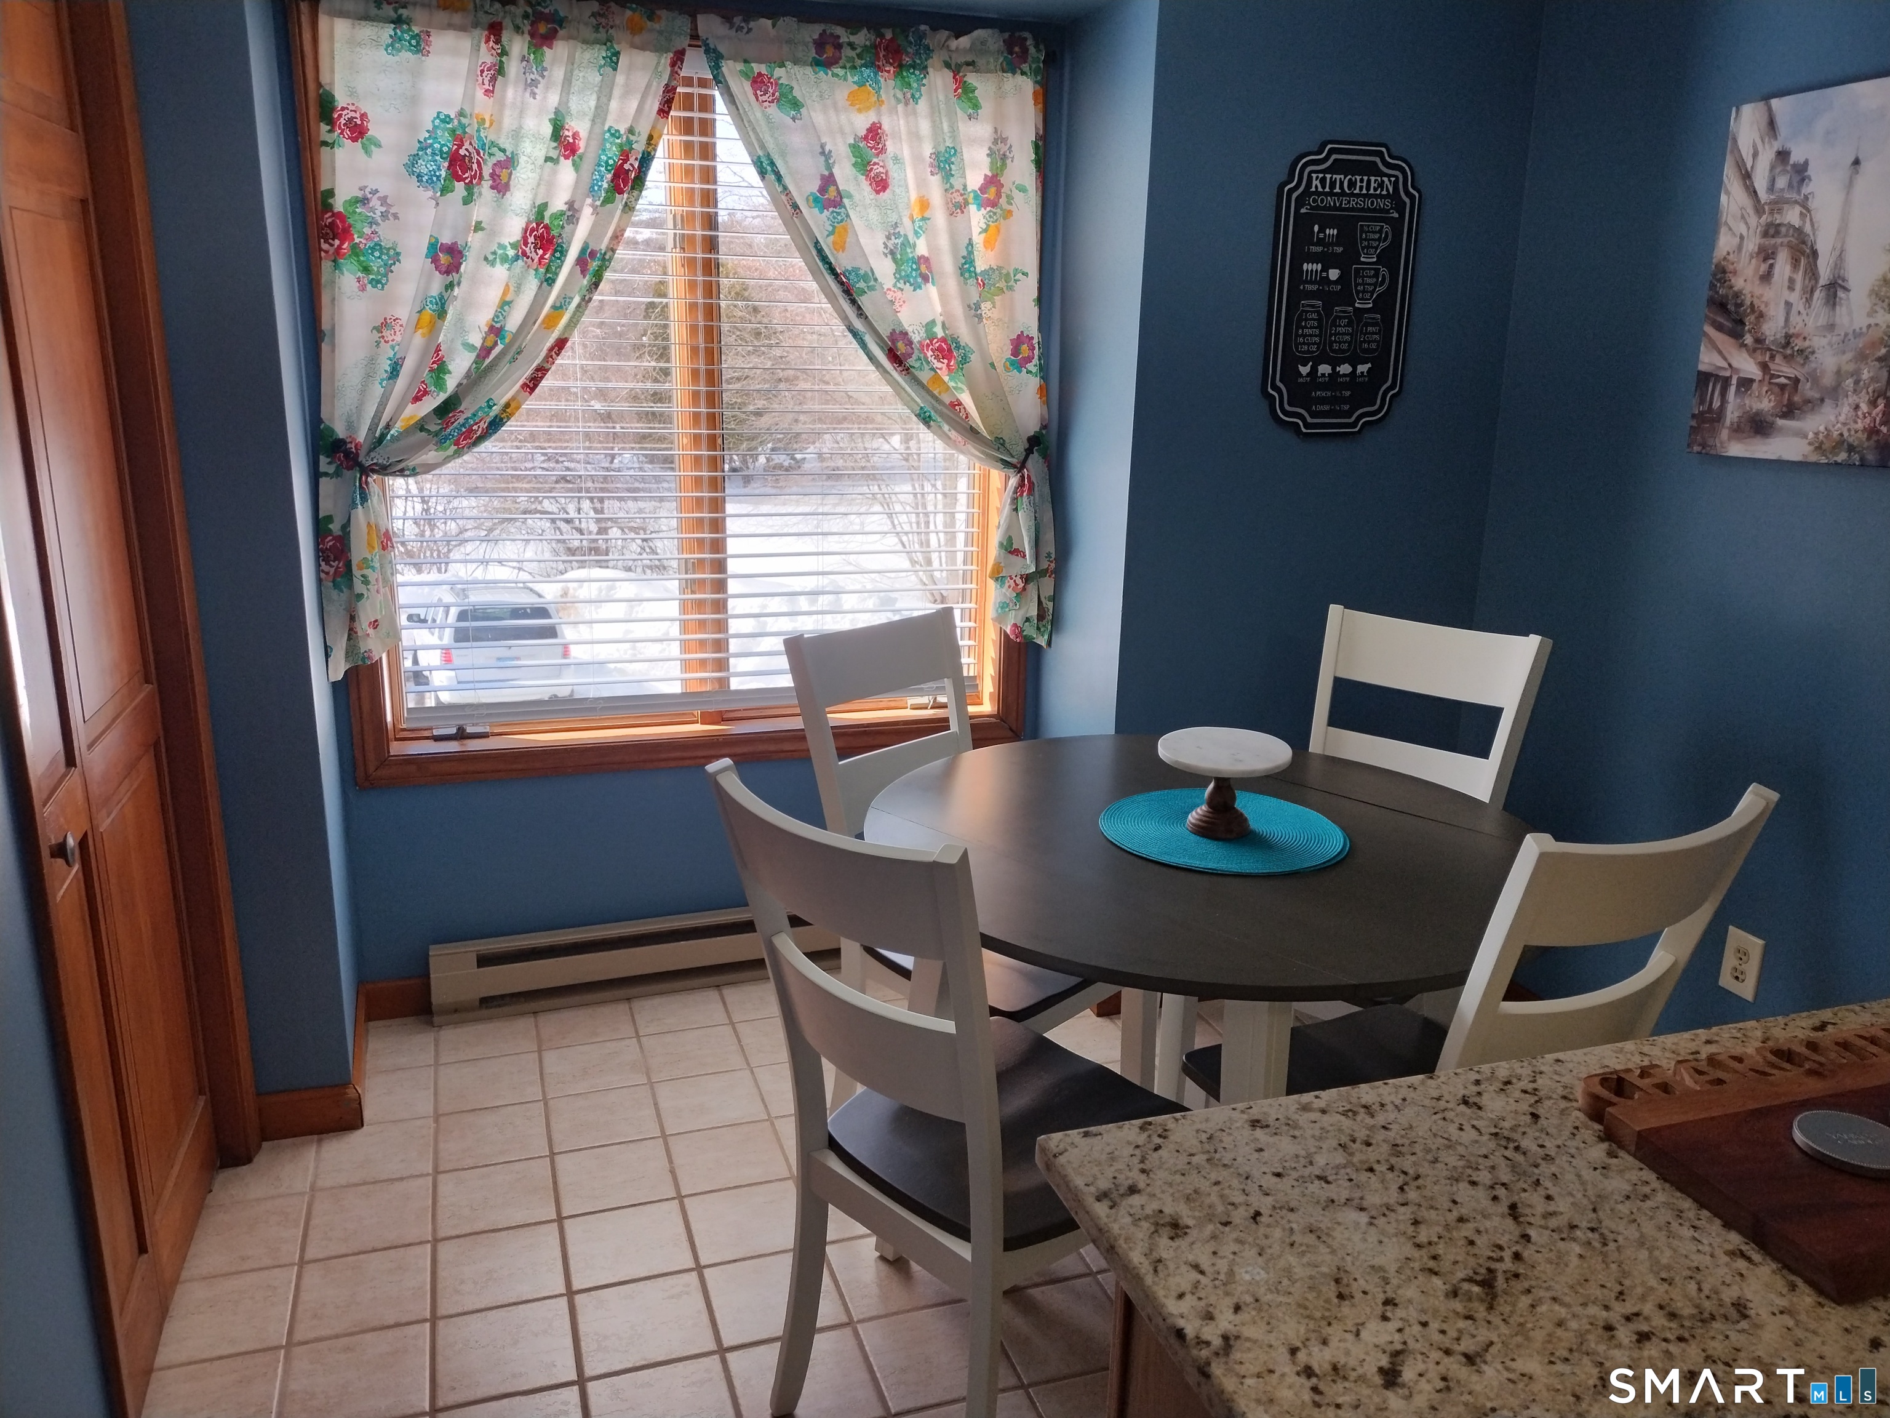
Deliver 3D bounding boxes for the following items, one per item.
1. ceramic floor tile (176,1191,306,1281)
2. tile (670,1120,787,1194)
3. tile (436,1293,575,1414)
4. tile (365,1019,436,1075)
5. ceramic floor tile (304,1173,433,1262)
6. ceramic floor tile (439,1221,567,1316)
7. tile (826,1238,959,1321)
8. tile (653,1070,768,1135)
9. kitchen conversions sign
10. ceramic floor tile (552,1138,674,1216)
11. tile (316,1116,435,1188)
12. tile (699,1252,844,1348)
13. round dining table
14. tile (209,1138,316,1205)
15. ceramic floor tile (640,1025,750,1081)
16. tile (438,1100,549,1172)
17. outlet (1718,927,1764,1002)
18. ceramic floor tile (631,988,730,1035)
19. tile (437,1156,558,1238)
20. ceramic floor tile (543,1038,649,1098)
[{"bbox_3d":[-1.176,0.894,2.297,0.190,0.009,0.197,-4,15,-19],"label":"ceramic floor tile"},{"bbox_3d":[-0.408,0.843,2.560,0.197,0.009,0.197,-4,15,-19],"label":"tile"},{"bbox_3d":[-0.661,0.970,2.053,0.198,0.010,0.198,-4,16,-19],"label":"tile"},{"bbox_3d":[-1.181,0.733,2.961,0.155,0.010,0.200,-4,15,-19],"label":"tile"},{"bbox_3d":[-0.996,0.886,2.374,0.197,0.010,0.197,-4,15,-19],"label":"ceramic floor tile"},{"bbox_3d":[-0.733,0.922,2.252,0.197,0.010,0.197,-4,15,-19],"label":"ceramic floor tile"},{"bbox_3d":[-0.078,0.933,2.264,0.197,0.010,0.197,-4,15,-19],"label":"tile"},{"bbox_3d":[-0.475,0.794,2.748,0.197,0.009,0.197,-4,15,-19],"label":"tile"},{"bbox_3d":[0.835,-0.881,2.887,0.350,0.592,0.015,-4,16,-19],"label":"kitchen conversions sign"},{"bbox_3d":[-0.603,0.855,2.494,0.198,0.010,0.198,-4,16,-19],"label":"ceramic floor tile"},{"bbox_3d":[-1.057,0.833,2.548,0.197,0.009,0.197,-4,15,-19],"label":"tile"},{"bbox_3d":[-0.274,0.946,2.197,0.197,0.010,0.197,-4,15,-19],"label":"tile"},{"bbox_3d":[0.384,0.556,2.200,1.071,0.765,1.071,1,15,0],"label":"round dining table"},{"bbox_3d":[-1.252,0.843,2.481,0.198,0.010,0.198,-4,16,-19],"label":"tile"},{"bbox_3d":[-0.545,0.741,2.935,0.198,0.010,0.198,-4,16,-19],"label":"ceramic floor tile"},{"bbox_3d":[-0.869,0.823,2.630,0.197,0.010,0.197,-4,15,-19],"label":"tile"},{"bbox_3d":[1.506,0.482,2.578,0.007,0.124,0.078,-4,15,-19],"label":"outlet"},{"bbox_3d":[-0.613,0.690,3.122,0.198,0.010,0.198,-4,16,-19],"label":"ceramic floor tile"},{"bbox_3d":[-0.796,0.868,2.427,0.198,0.010,0.198,-4,16,-19],"label":"tile"},{"bbox_3d":[-0.741,0.761,2.886,0.197,0.010,0.197,-4,15,-19],"label":"ceramic floor tile"}]

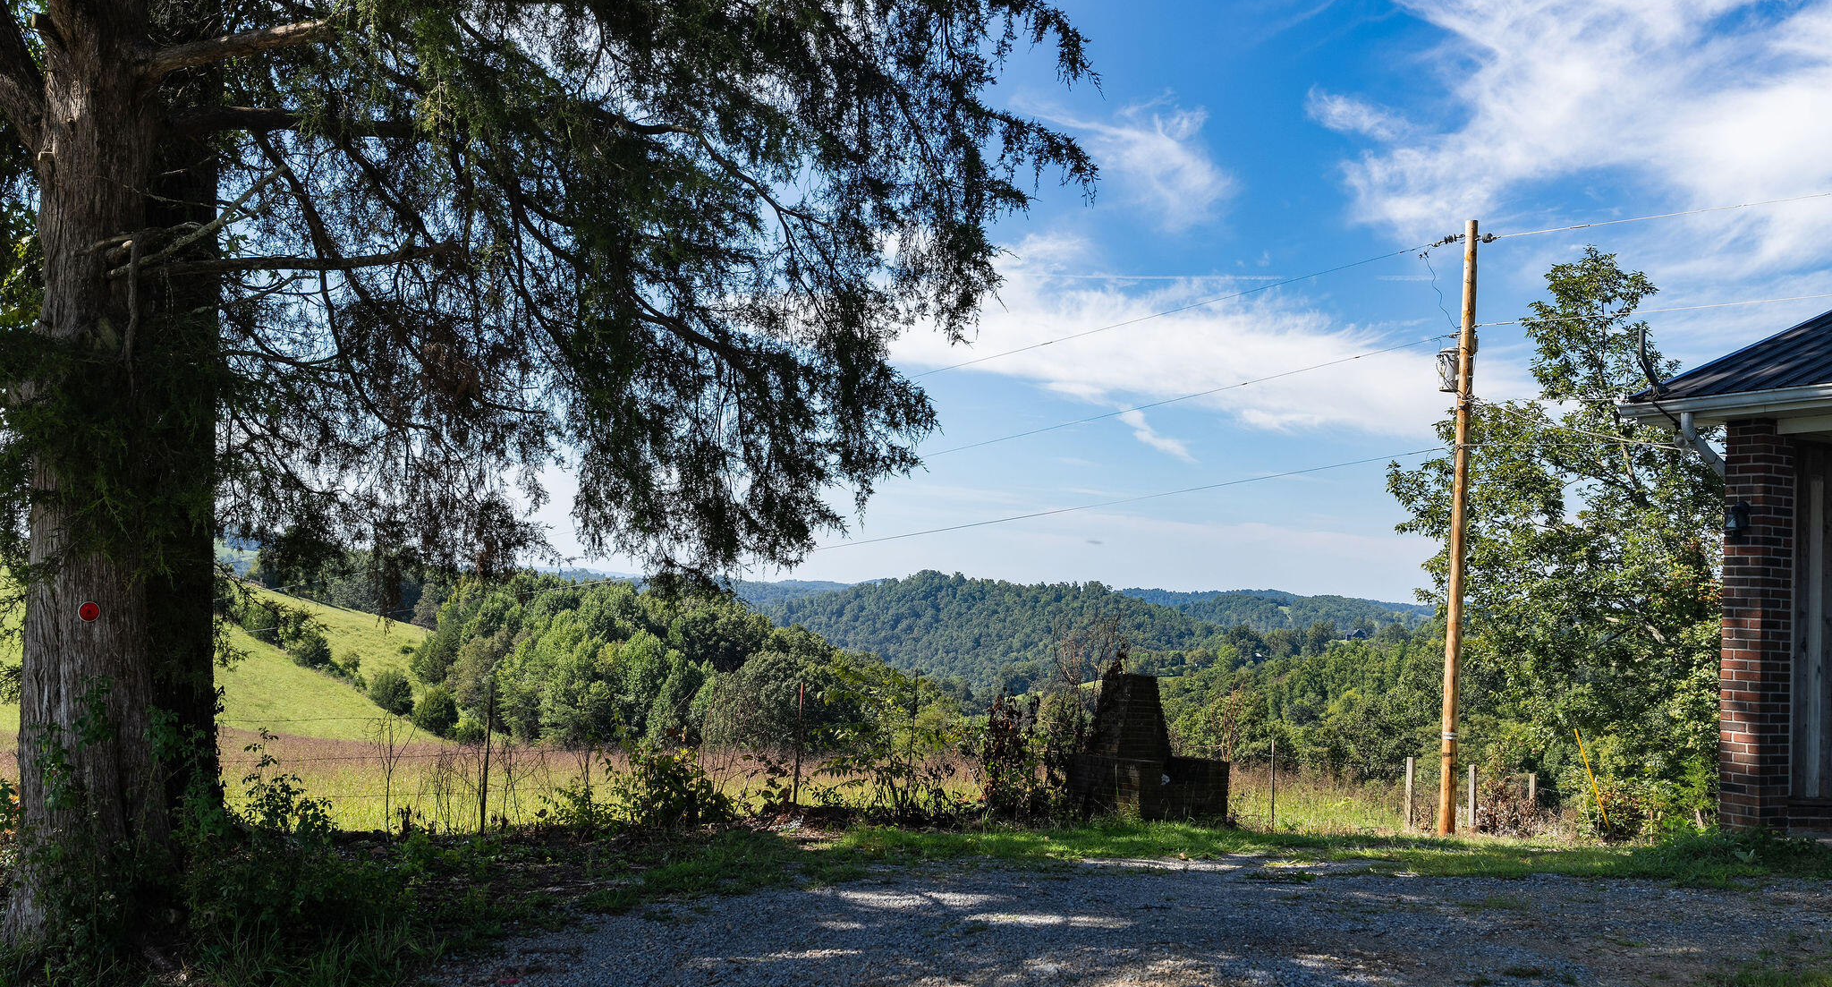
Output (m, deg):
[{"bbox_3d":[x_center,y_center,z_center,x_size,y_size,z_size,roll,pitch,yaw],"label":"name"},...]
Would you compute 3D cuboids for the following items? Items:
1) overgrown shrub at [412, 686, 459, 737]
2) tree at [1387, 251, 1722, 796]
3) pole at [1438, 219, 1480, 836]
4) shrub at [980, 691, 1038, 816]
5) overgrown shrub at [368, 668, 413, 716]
[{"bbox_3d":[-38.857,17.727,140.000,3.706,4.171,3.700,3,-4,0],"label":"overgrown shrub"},{"bbox_3d":[11.604,0.757,31.000,6.309,10.237,6.300,3,-4,0],"label":"tree"},{"bbox_3d":[7.755,0.491,24.700,0.270,8.831,0.270,3,-4,0],"label":"pole"},{"bbox_3d":[0.977,2.764,18.300,0.606,1.348,0.620,3,-4,0],"label":"shrub"},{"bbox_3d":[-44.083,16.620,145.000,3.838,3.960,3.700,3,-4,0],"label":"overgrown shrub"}]

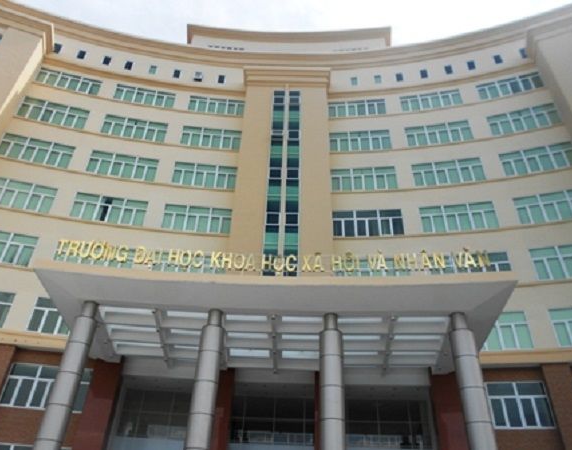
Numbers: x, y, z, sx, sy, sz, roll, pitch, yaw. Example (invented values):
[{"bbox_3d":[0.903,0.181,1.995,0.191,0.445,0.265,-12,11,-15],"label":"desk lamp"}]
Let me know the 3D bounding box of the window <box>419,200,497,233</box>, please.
[{"bbox_3d":[10.643,-0.477,27.863,4.391,1.870,0.150,-5,-35,11],"label":"window"}]

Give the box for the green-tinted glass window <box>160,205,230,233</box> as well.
[{"bbox_3d":[-5.671,-0.378,28.959,4.344,1.870,0.150,5,-35,-3],"label":"green-tinted glass window"}]

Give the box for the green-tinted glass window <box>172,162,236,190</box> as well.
[{"bbox_3d":[-5.550,-3.381,31.030,4.344,1.870,0.150,5,-35,-3],"label":"green-tinted glass window"}]

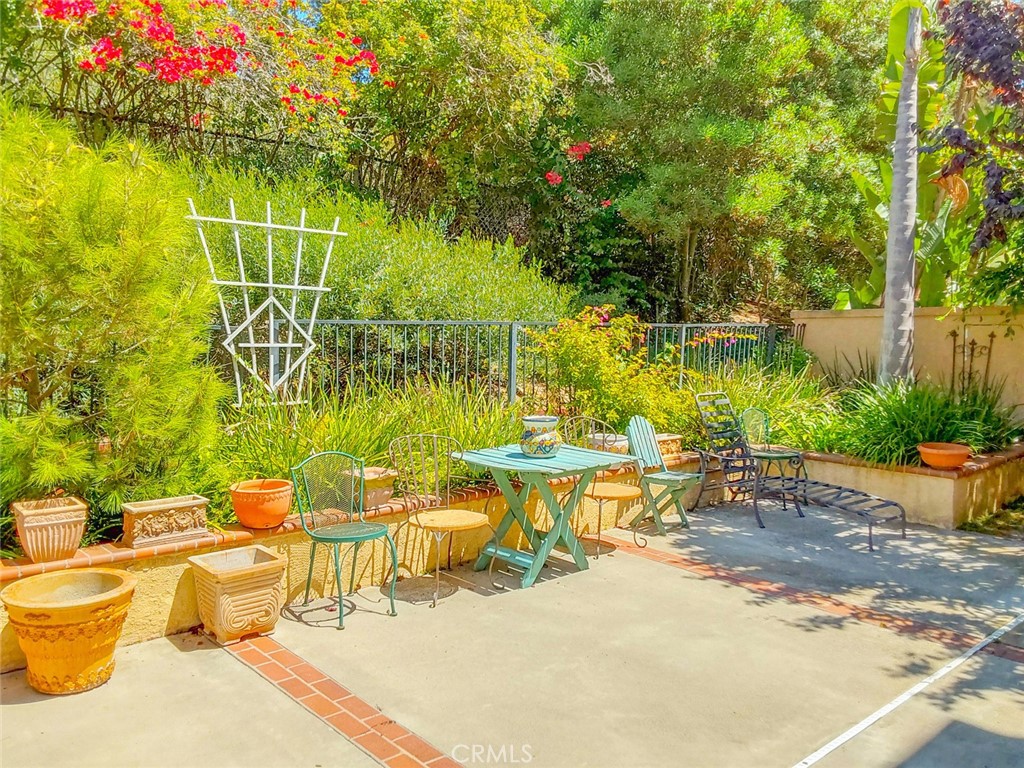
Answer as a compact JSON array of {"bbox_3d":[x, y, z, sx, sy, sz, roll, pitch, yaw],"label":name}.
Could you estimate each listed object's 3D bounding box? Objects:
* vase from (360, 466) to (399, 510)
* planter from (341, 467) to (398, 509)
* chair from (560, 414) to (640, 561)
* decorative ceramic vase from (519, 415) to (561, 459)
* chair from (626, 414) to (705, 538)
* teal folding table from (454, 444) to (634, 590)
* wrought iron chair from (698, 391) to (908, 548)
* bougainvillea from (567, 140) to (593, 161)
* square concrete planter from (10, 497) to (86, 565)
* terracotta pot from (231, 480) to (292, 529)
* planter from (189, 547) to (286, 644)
[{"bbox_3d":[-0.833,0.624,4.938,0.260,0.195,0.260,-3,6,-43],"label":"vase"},{"bbox_3d":[-0.843,0.623,4.948,0.265,0.195,0.270,-3,6,-43],"label":"planter"},{"bbox_3d":[0.622,0.698,5.800,0.500,0.900,0.470,-3,6,-43],"label":"chair"},{"bbox_3d":[0.185,0.337,5.274,0.267,0.225,0.267,1,5,0],"label":"decorative ceramic vase"},{"bbox_3d":[1.161,0.683,6.362,0.380,0.860,0.540,-3,6,-43],"label":"chair"},{"bbox_3d":[0.189,0.820,5.230,0.785,0.730,0.890,-3,6,-44],"label":"teal folding table"},{"bbox_3d":[2.234,0.628,6.575,0.600,0.980,1.620,-3,6,-43],"label":"wrought iron chair"},{"bbox_3d":[0.896,-3.101,11.000,0.345,0.266,0.270,1,5,0],"label":"bougainvillea"},{"bbox_3d":[-2.094,0.670,3.770,0.255,0.240,0.270,-3,6,-42],"label":"square concrete planter"},{"bbox_3d":[-1.324,0.642,4.438,0.335,0.220,0.335,1,5,0],"label":"terracotta pot"},{"bbox_3d":[-1.363,1.061,4.146,0.360,0.360,0.365,-3,6,-43],"label":"planter"}]

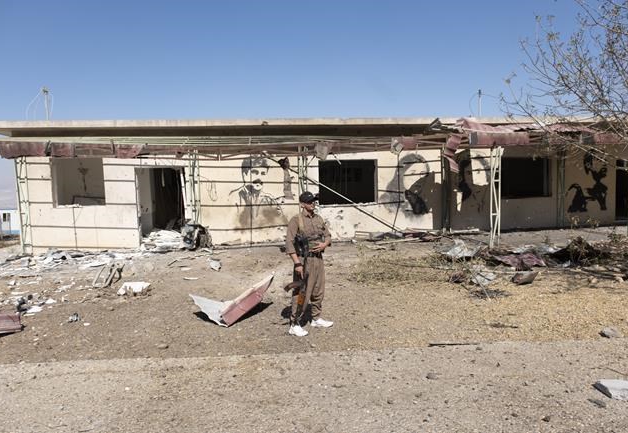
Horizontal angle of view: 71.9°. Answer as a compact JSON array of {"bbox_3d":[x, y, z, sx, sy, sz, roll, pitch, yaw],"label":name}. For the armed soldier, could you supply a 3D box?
[{"bbox_3d":[-0.063,0.573,5.429,0.540,1.760,0.450,-3,6,-30],"label":"armed soldier"}]

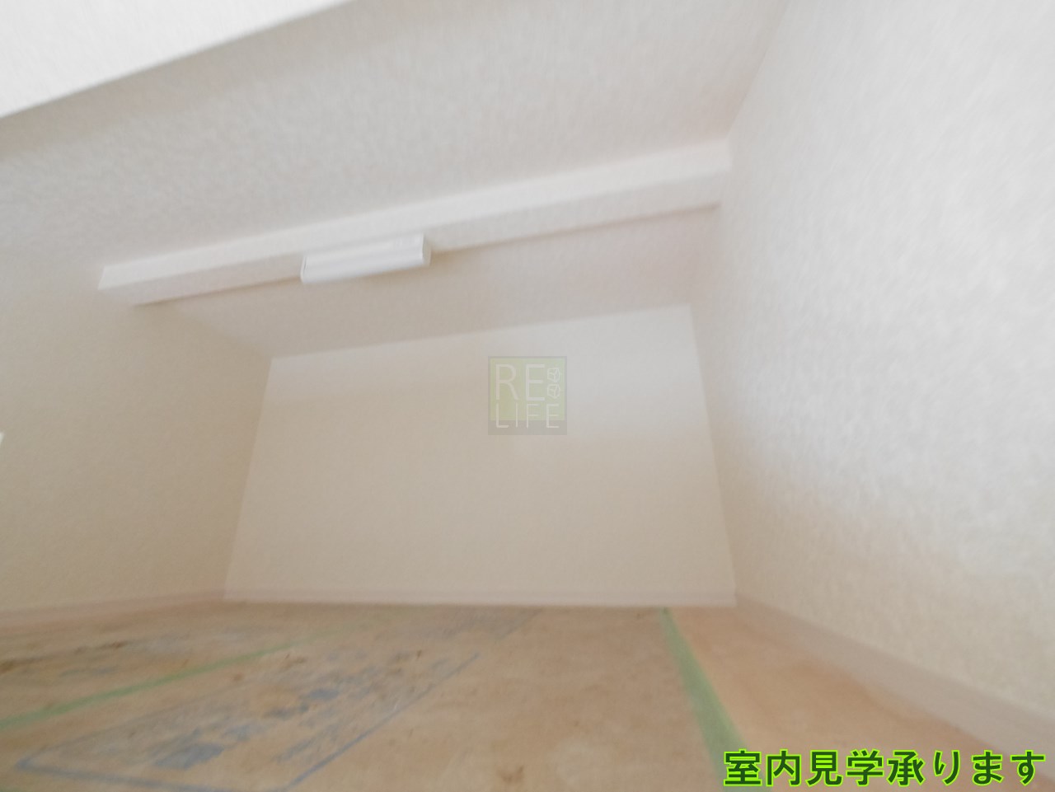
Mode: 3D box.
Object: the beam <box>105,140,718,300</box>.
[{"bbox_3d":[-0.574,-0.584,1.590,2.444,0.113,0.134,-5,-20,12],"label":"beam"}]

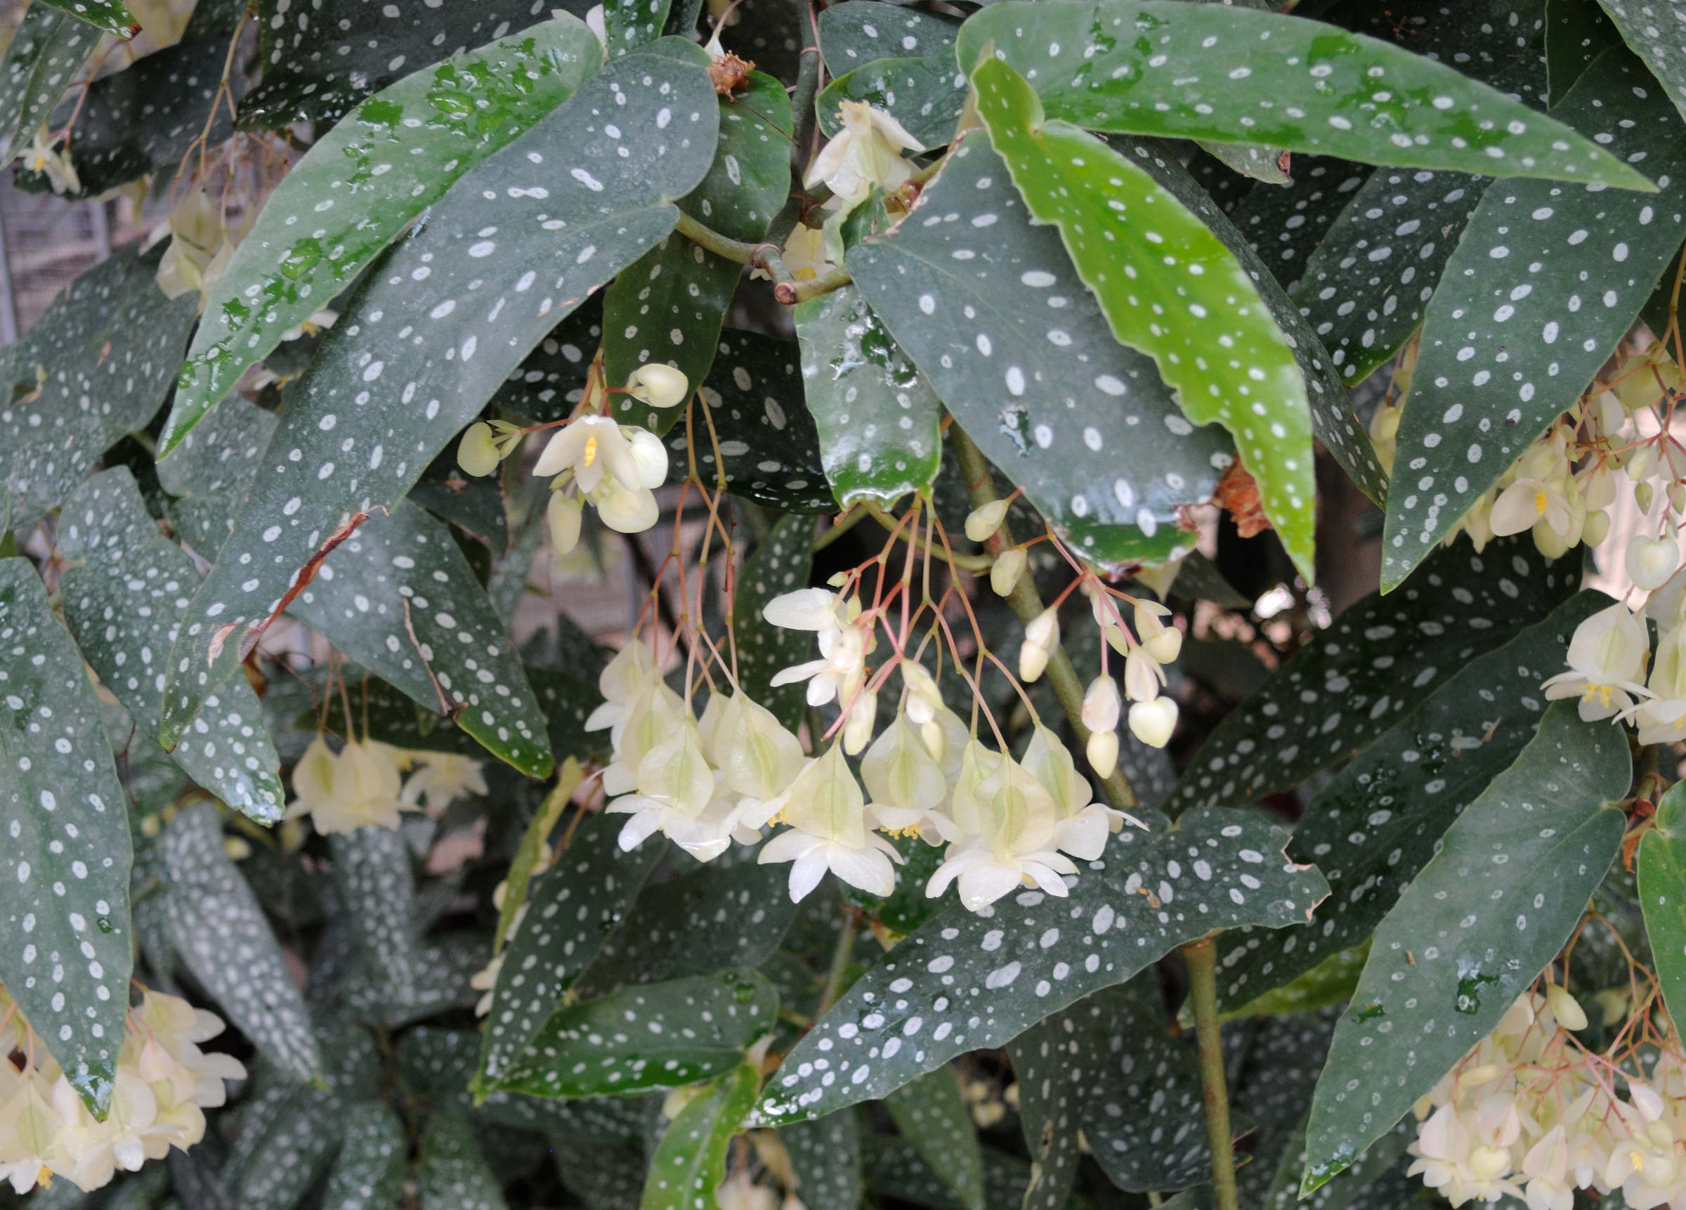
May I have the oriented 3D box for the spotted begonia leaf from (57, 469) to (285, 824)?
[{"bbox_3d":[-0.269,0.015,0.560,0.066,0.165,0.035,-27,-14,-10],"label":"spotted begonia leaf"}]

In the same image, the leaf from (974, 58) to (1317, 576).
[{"bbox_3d":[0.086,-0.084,0.385,0.044,0.159,0.021,-23,-12,-8],"label":"leaf"}]

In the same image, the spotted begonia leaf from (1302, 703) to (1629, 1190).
[{"bbox_3d":[0.220,0.120,0.480,0.066,0.193,0.035,36,-12,11],"label":"spotted begonia leaf"}]

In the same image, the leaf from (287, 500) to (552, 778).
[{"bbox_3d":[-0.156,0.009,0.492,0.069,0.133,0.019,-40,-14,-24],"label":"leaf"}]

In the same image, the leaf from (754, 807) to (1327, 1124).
[{"bbox_3d":[0.071,0.120,0.459,0.200,0.021,0.061,-19,51,-14],"label":"leaf"}]

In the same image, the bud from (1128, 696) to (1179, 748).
[{"bbox_3d":[0.100,0.037,0.438,0.015,0.016,0.010,0,10,0],"label":"bud"}]

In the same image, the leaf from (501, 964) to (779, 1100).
[{"bbox_3d":[-0.083,0.175,0.560,0.114,0.050,0.030,-13,-26,-10],"label":"leaf"}]

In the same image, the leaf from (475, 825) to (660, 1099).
[{"bbox_3d":[-0.118,0.142,0.580,0.052,0.132,0.030,28,-18,0],"label":"leaf"}]

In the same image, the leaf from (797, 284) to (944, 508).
[{"bbox_3d":[0.008,-0.067,0.430,0.046,0.077,0.024,-8,-30,-6],"label":"leaf"}]

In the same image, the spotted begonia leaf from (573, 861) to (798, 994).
[{"bbox_3d":[-0.067,0.133,0.569,0.094,0.014,0.055,-15,44,-18],"label":"spotted begonia leaf"}]

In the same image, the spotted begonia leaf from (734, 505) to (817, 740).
[{"bbox_3d":[-0.030,0.010,0.610,0.045,0.111,0.025,0,-11,11],"label":"spotted begonia leaf"}]

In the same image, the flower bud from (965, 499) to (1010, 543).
[{"bbox_3d":[0.053,-0.031,0.500,0.019,0.013,0.011,-43,0,-6],"label":"flower bud"}]

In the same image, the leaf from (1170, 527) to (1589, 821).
[{"bbox_3d":[0.244,0.027,0.610,0.236,0.080,0.035,-26,-20,-15],"label":"leaf"}]

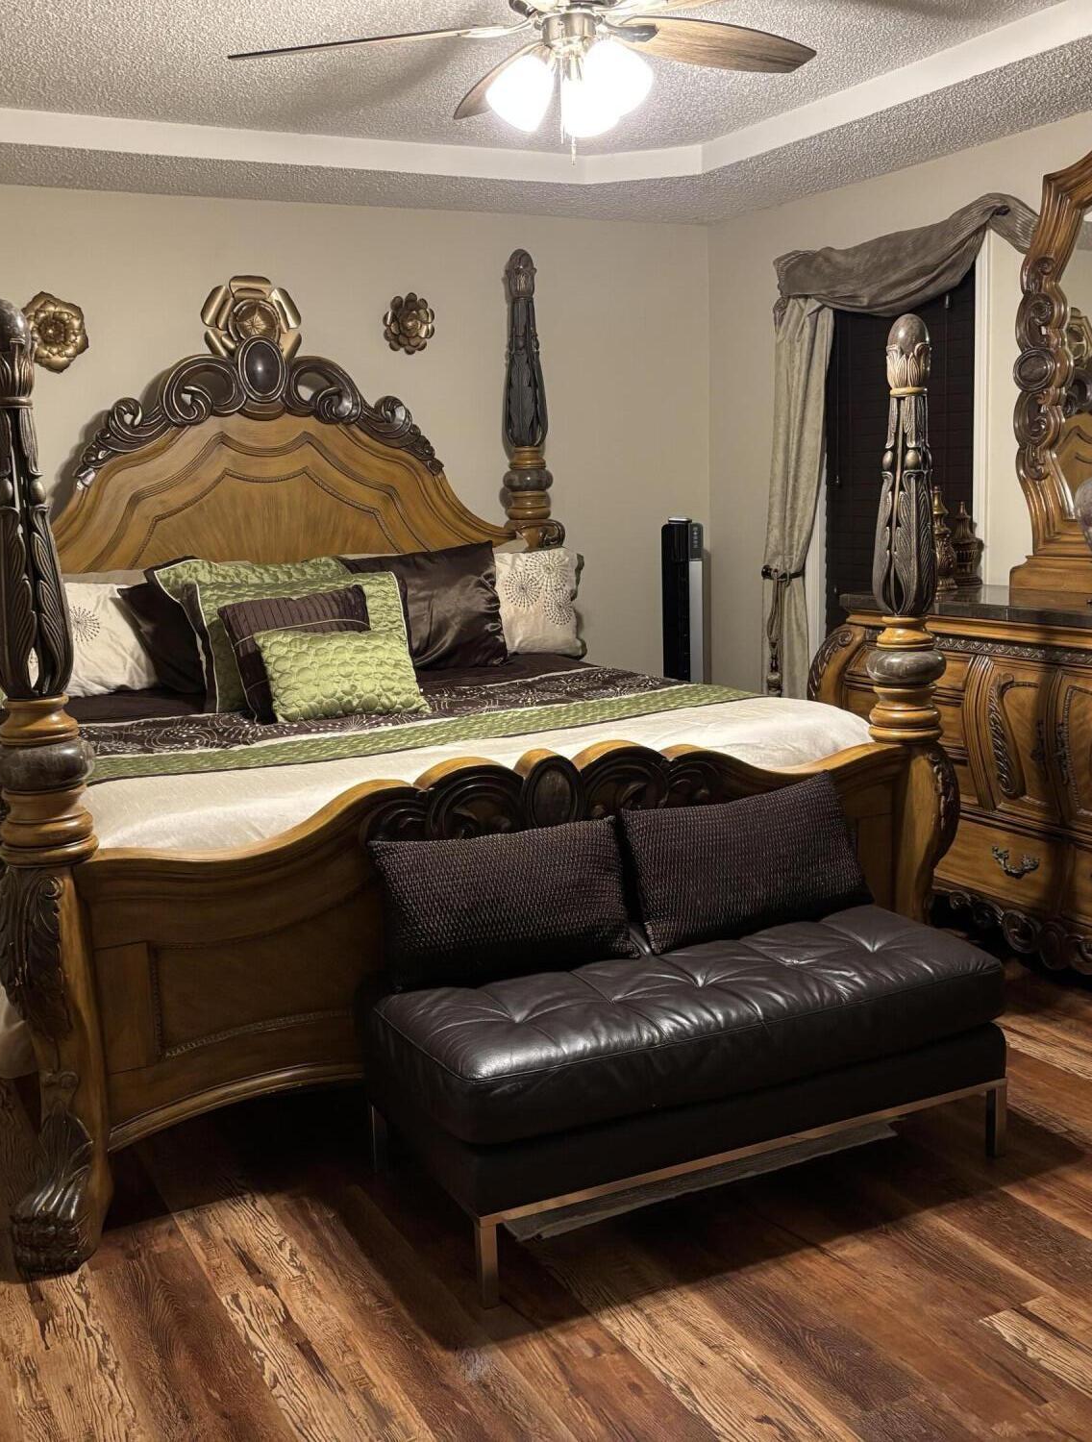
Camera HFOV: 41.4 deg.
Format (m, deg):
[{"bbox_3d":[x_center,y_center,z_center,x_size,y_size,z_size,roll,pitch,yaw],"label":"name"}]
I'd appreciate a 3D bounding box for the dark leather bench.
[{"bbox_3d":[0.281,0.571,3.004,1.200,0.730,0.630,-7,10,-23],"label":"dark leather bench"}]

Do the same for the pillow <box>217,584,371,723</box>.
[{"bbox_3d":[-0.718,-0.199,4.300,0.440,0.410,0.140,-7,-21,-24],"label":"pillow"}]

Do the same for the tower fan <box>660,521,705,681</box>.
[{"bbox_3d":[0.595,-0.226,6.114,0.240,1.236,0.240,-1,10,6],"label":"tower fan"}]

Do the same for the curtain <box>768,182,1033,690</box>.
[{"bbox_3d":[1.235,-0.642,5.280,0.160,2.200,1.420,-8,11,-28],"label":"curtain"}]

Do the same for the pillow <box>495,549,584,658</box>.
[{"bbox_3d":[-0.095,-0.428,5.266,0.470,0.400,0.160,-6,-10,-24],"label":"pillow"}]

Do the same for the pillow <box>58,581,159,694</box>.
[{"bbox_3d":[-1.499,-0.264,4.630,0.530,0.400,0.170,-6,-10,-24],"label":"pillow"}]

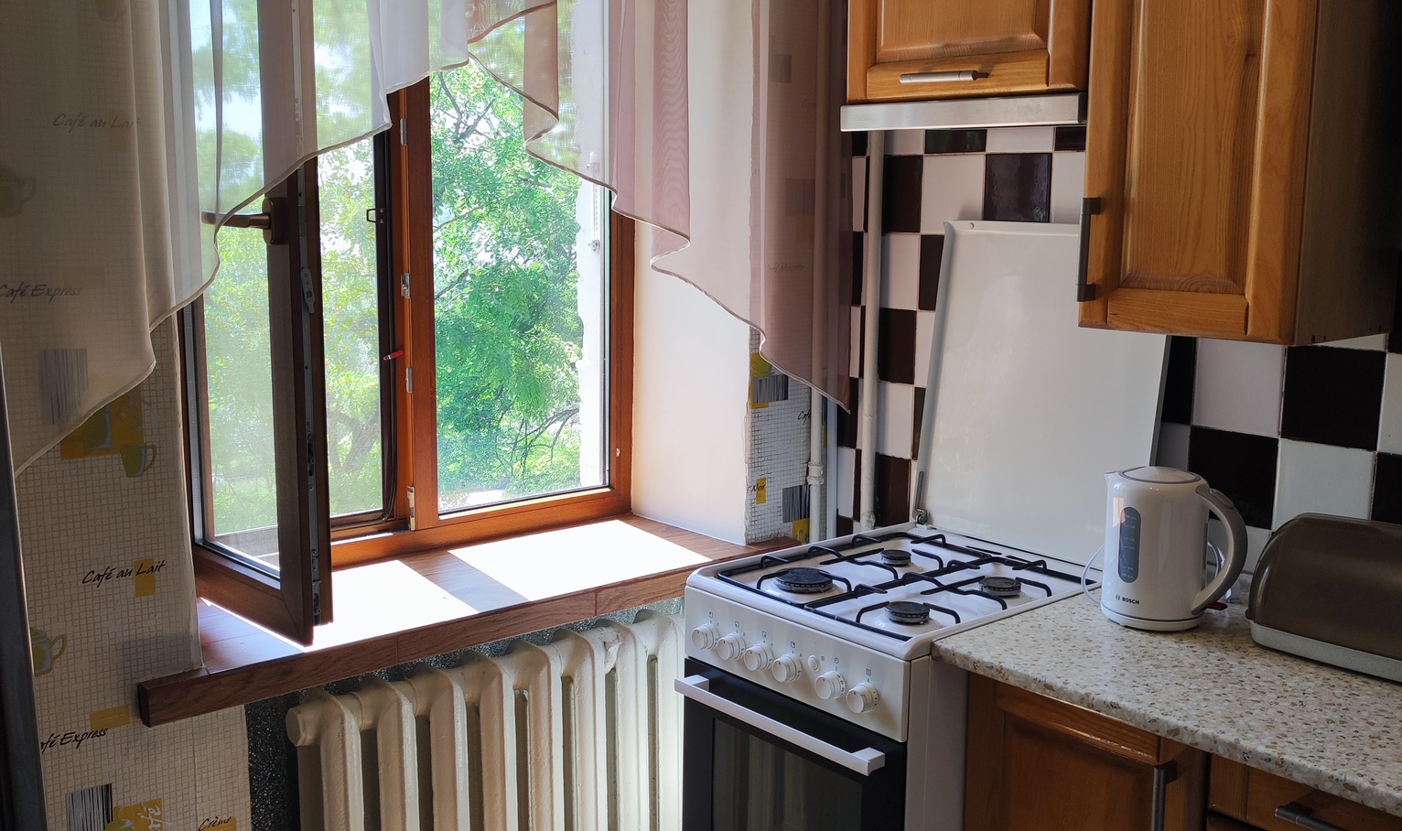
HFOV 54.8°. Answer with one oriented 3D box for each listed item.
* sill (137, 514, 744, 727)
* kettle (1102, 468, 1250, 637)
[{"bbox_3d":[-0.428,0.325,2.486,1.290,0.052,0.420,-7,12,-41],"label":"sill"},{"bbox_3d":[0.685,0.189,1.992,0.222,0.228,0.155,10,13,44],"label":"kettle"}]

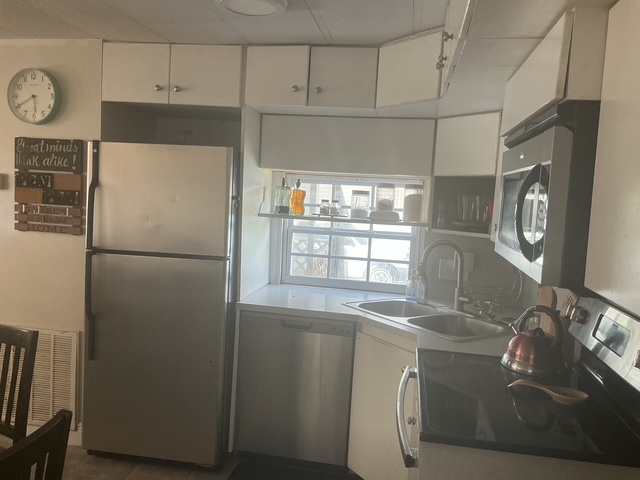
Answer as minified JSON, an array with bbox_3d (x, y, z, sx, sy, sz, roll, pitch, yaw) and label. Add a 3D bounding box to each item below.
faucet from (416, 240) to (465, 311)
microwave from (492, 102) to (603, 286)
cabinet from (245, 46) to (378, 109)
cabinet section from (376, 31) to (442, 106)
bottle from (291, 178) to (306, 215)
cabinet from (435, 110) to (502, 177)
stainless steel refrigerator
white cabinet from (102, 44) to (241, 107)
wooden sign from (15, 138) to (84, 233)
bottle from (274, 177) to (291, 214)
[{"bbox_3d":[0.663,0.196,2.834,0.245,0.385,0.075,2,5,-13],"label":"faucet"},{"bbox_3d":[0.797,-0.123,1.611,0.391,0.431,0.738,4,5,9],"label":"microwave"},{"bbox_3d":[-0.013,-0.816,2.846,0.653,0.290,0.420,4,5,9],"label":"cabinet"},{"bbox_3d":[0.513,-0.747,2.455,0.300,0.285,0.415,-1,7,-34],"label":"cabinet section"},{"bbox_3d":[-0.124,-0.251,3.129,0.080,0.209,0.070,4,5,9],"label":"bottle"},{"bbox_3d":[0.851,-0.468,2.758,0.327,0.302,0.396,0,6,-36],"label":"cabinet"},{"bbox_3d":[-0.778,0.331,3.040,0.754,1.669,0.743,4,5,9],"label":"stainless steel refrigerator"},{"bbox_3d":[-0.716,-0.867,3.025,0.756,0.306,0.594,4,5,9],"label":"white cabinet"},{"bbox_3d":[-1.459,-0.289,2.892,0.395,0.503,0.025,4,5,9],"label":"wooden sign"},{"bbox_3d":[-0.212,-0.258,3.117,0.084,0.210,0.069,4,5,9],"label":"bottle"}]

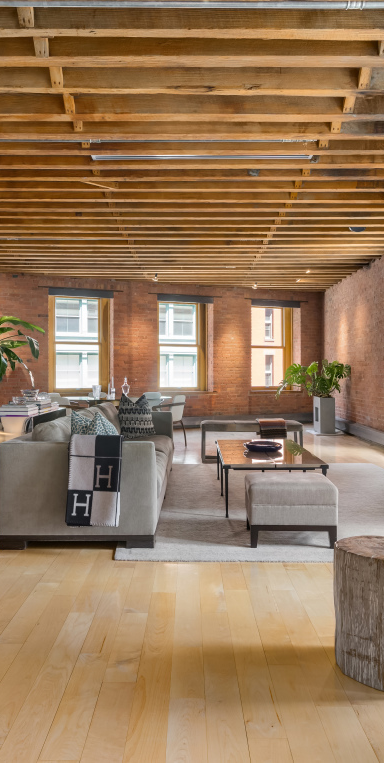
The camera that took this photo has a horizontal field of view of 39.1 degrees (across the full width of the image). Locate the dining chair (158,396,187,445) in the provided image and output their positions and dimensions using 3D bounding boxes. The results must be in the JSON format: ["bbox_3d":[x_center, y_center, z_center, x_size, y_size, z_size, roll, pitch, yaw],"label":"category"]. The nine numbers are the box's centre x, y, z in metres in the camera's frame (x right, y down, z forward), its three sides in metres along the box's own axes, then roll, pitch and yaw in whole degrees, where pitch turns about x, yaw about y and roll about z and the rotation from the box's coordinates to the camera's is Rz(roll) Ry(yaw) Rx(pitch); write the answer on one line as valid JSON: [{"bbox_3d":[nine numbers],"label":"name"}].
[{"bbox_3d":[-0.344,0.618,8.600,0.537,0.779,0.548,0,0,3],"label":"dining chair"}]

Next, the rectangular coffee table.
[{"bbox_3d":[0.638,0.823,4.838,0.790,0.403,1.516,0,0,0],"label":"rectangular coffee table"}]

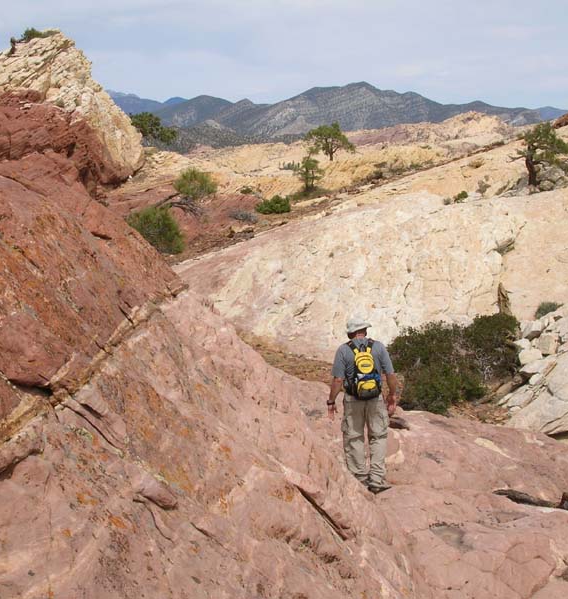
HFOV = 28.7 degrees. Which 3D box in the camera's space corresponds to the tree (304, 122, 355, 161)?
[{"bbox_3d":[4.104,-14.252,100.000,4.510,3.253,4.059,0,7,0],"label":"tree"}]

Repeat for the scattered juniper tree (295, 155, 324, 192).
[{"bbox_3d":[1.656,-8.183,72.000,1.948,2.395,1.851,0,7,0],"label":"scattered juniper tree"}]

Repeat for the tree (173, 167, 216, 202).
[{"bbox_3d":[-4.037,-5.187,50.000,1.984,1.548,1.786,0,7,0],"label":"tree"}]

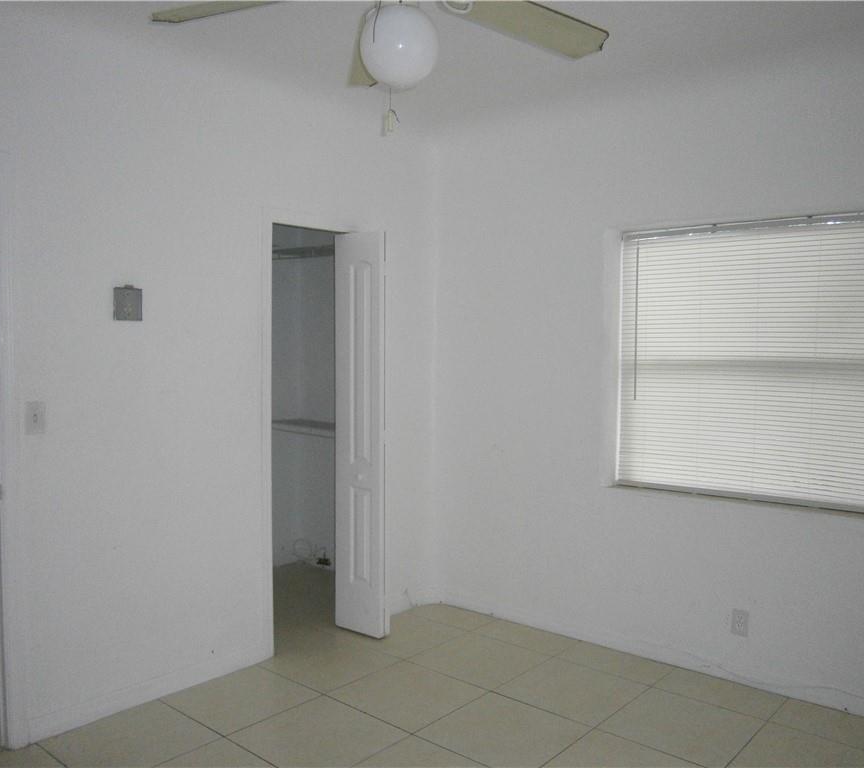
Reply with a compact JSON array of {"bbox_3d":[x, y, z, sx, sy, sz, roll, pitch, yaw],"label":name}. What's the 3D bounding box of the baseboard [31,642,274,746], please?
[{"bbox_3d":[-1.112,1.254,3.190,0.013,0.085,1.107,3,3,41],"label":"baseboard"}]

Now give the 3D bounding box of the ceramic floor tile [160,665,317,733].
[{"bbox_3d":[-0.794,1.312,3.208,0.475,0.010,0.495,3,3,41],"label":"ceramic floor tile"}]

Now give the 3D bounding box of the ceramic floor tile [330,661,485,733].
[{"bbox_3d":[-0.101,1.320,3.268,0.495,0.010,0.495,3,3,41],"label":"ceramic floor tile"}]

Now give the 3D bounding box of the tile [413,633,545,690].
[{"bbox_3d":[0.227,1.308,3.649,0.495,0.010,0.495,3,3,41],"label":"tile"}]

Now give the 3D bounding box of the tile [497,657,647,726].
[{"bbox_3d":[0.602,1.326,3.334,0.497,0.010,0.497,2,3,41],"label":"tile"}]

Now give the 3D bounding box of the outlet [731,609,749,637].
[{"bbox_3d":[1.334,1.035,3.330,0.071,0.115,0.008,3,3,41],"label":"outlet"}]

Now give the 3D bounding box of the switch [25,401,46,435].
[{"bbox_3d":[-1.420,0.122,2.759,0.010,0.115,0.071,3,3,41],"label":"switch"}]

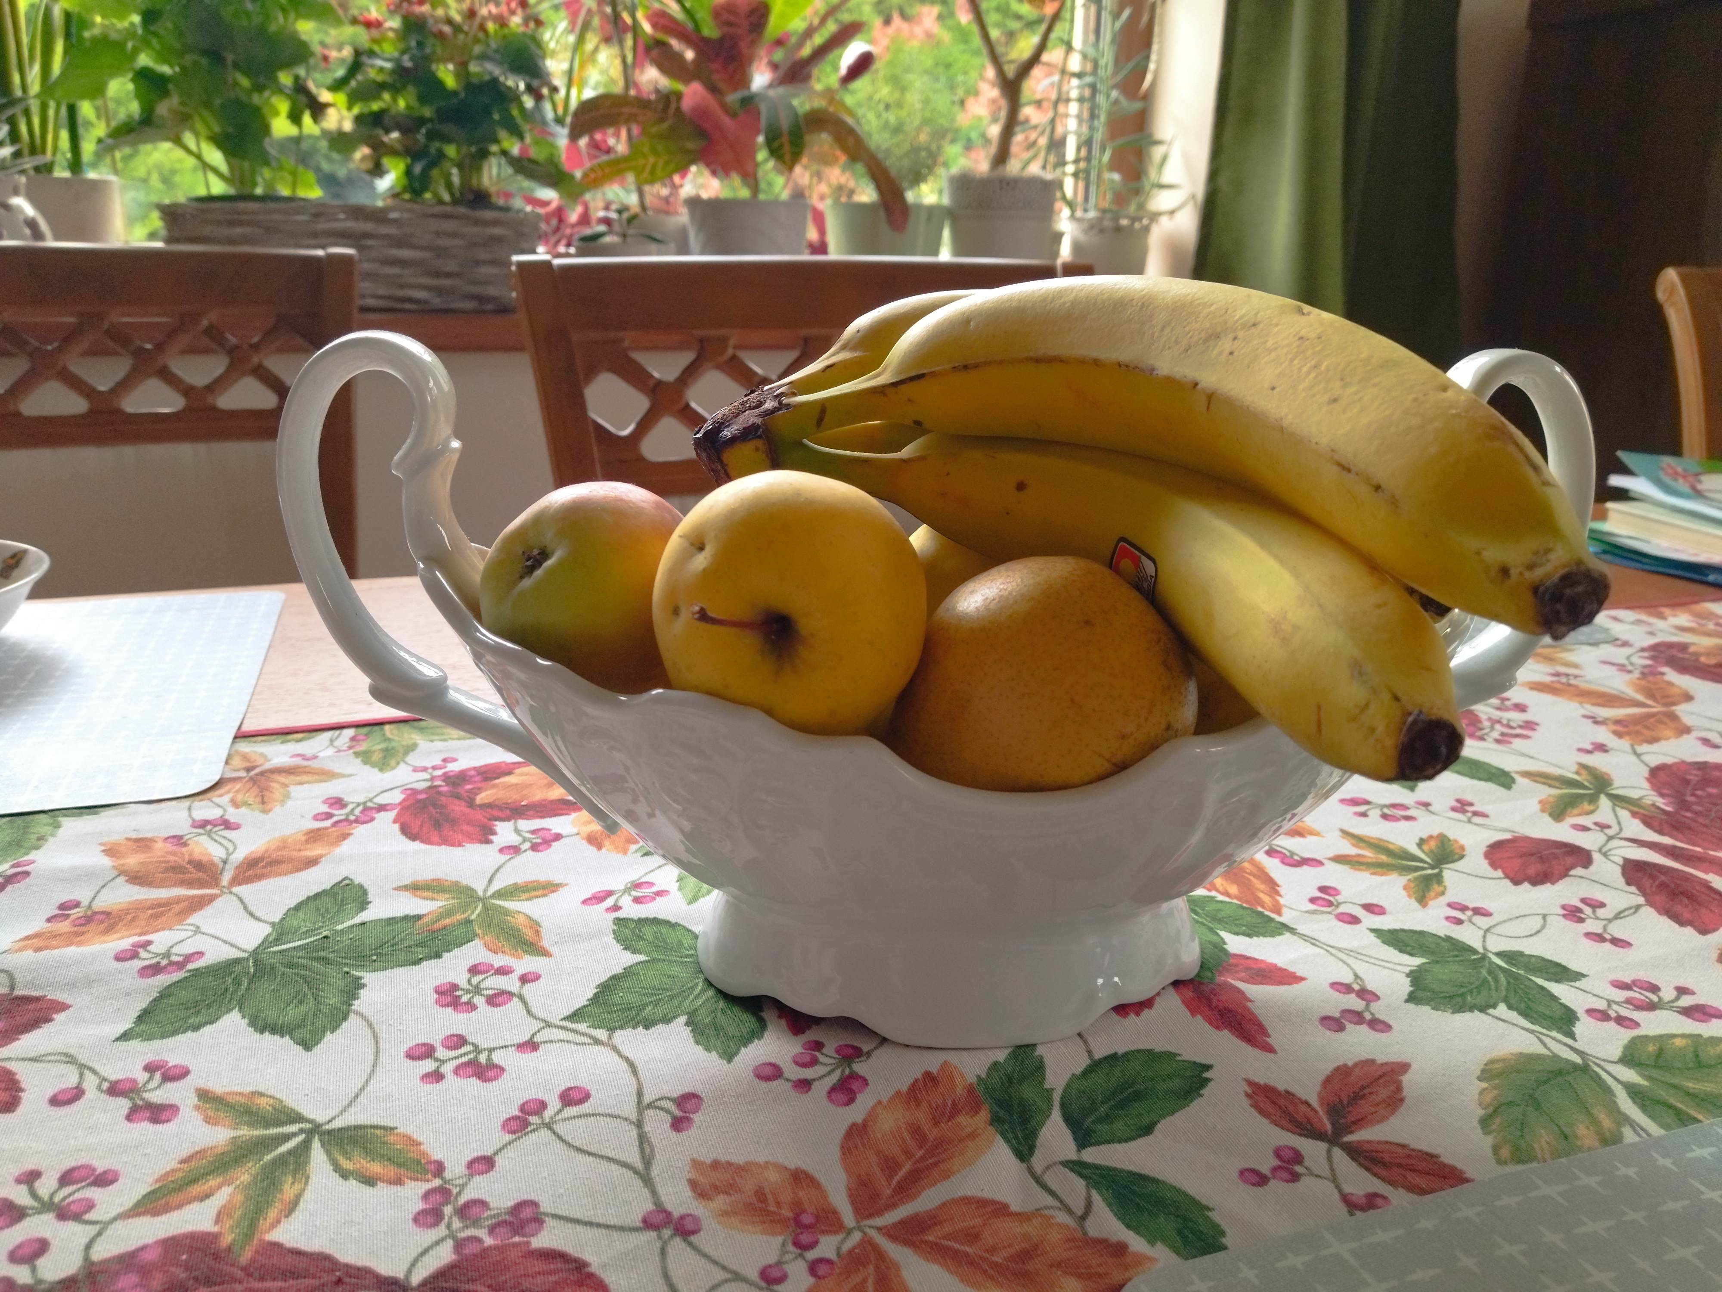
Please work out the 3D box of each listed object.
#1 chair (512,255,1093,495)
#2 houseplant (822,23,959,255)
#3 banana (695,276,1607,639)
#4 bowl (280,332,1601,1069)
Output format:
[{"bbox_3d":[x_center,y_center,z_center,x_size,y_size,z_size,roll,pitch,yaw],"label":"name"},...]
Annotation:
[{"bbox_3d":[0.041,0.217,0.943,0.460,0.940,0.520,-5,16,-18],"label":"chair"},{"bbox_3d":[0.032,-0.525,1.476,0.150,0.291,0.145,1,17,0],"label":"houseplant"},{"bbox_3d":[0.068,-0.054,0.320,0.210,0.066,0.044,15,21,18],"label":"banana"},{"bbox_3d":[0.026,0.003,0.385,0.364,0.177,0.202,0,17,-4],"label":"bowl"}]

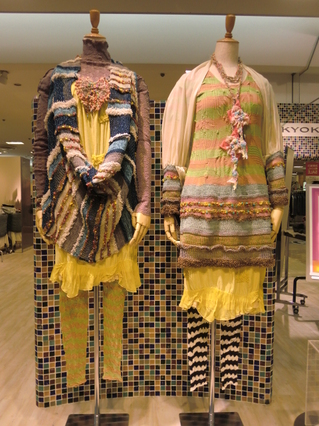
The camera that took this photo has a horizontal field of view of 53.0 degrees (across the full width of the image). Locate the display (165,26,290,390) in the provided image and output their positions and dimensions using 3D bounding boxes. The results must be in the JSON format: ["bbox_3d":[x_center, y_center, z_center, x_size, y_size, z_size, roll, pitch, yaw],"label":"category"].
[{"bbox_3d":[0.279,-0.032,1.370,0.535,1.600,0.320,0,3,-2],"label":"display"}]

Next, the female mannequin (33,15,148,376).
[{"bbox_3d":[-0.291,-0.032,1.370,0.500,1.580,0.320,0,3,-3],"label":"female mannequin"}]

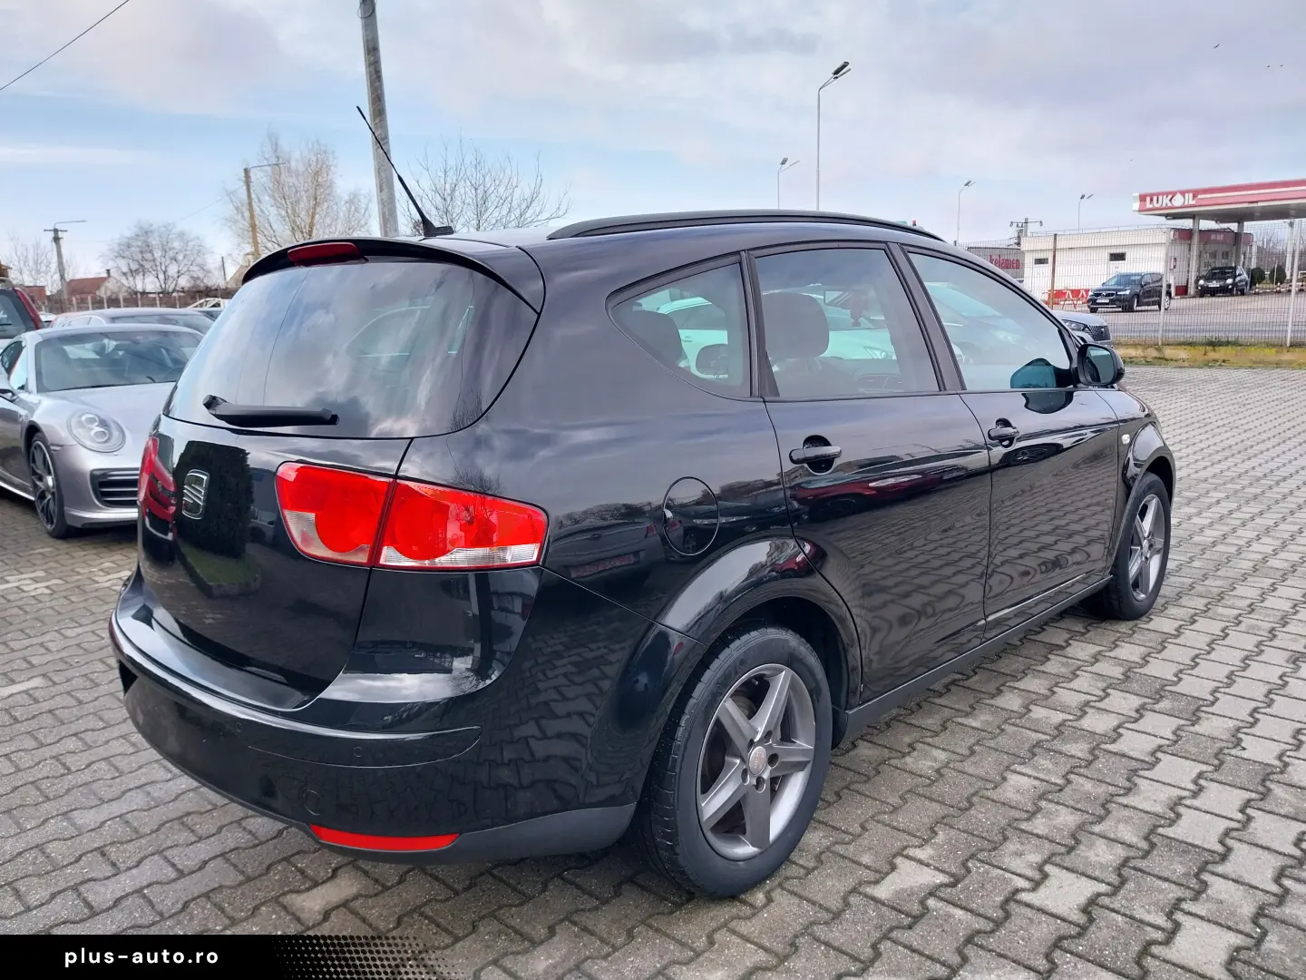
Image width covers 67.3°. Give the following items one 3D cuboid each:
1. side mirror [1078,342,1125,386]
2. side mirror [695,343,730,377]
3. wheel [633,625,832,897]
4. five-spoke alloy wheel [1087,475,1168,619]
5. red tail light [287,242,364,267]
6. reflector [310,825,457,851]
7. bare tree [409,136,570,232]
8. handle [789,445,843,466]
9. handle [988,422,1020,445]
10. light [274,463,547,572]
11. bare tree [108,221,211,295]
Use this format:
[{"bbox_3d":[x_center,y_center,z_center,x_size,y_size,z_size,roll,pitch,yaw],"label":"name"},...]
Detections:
[{"bbox_3d":[1.554,-0.440,3.413,0.170,0.147,0.110,8,14,44],"label":"side mirror"},{"bbox_3d":[0.267,-0.626,4.672,0.170,0.147,0.110,8,14,44],"label":"side mirror"},{"bbox_3d":[0.182,0.619,2.354,0.210,0.630,0.630,8,14,44],"label":"wheel"},{"bbox_3d":[1.994,0.226,4.145,0.210,0.630,0.630,8,14,44],"label":"five-spoke alloy wheel"},{"bbox_3d":[-0.766,-0.555,2.308,0.340,0.048,0.055,8,14,44],"label":"red tail light"},{"bbox_3d":[-0.511,0.653,1.875,0.310,0.032,0.040,1,11,15],"label":"reflector"},{"bbox_3d":[-4.170,-6.293,25.971,4.700,5.852,4.700,-4,11,-8],"label":"bare tree"},{"bbox_3d":[0.382,-0.082,2.299,0.045,0.040,0.195,8,14,44],"label":"handle"},{"bbox_3d":[1.074,-0.171,3.000,0.045,0.040,0.195,8,14,44],"label":"handle"},{"bbox_3d":[-0.466,0.043,1.841,0.509,0.185,0.161,3,12,26],"label":"light"},{"bbox_3d":[-21.806,-9.054,44.102,5.300,5.876,5.300,-7,12,-25],"label":"bare tree"}]

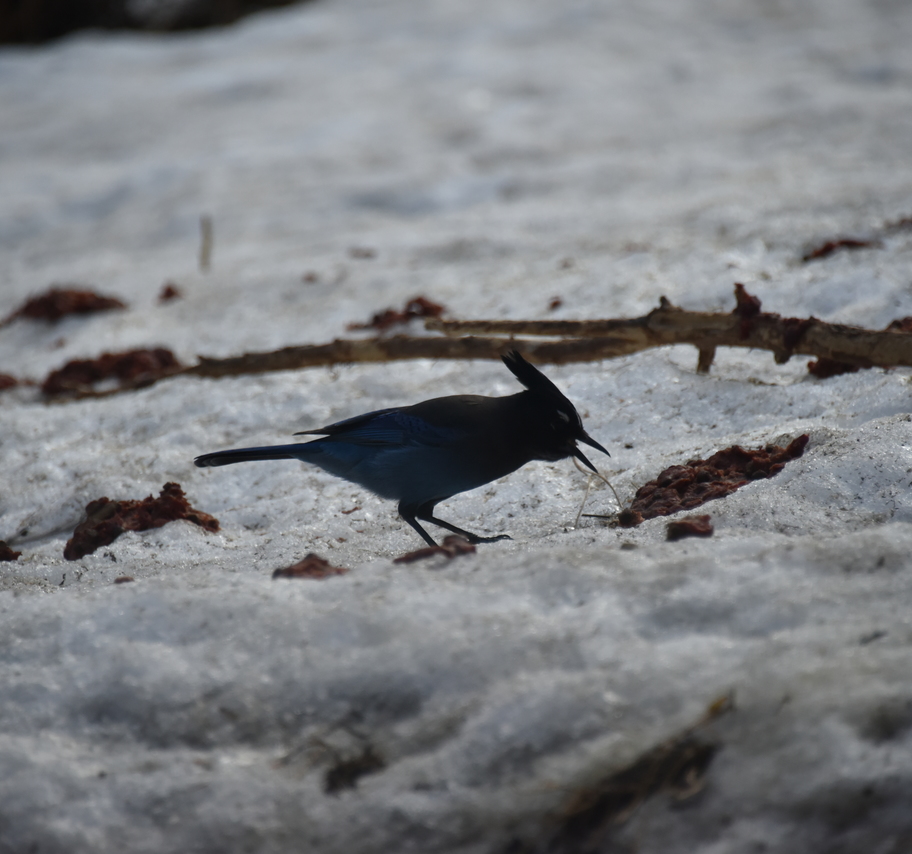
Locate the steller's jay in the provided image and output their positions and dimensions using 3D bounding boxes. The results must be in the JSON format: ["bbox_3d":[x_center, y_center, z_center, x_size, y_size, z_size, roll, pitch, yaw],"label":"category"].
[{"bbox_3d":[-0.039,0.016,7.600,0.295,0.140,0.085,0,8,0],"label":"steller's jay"}]

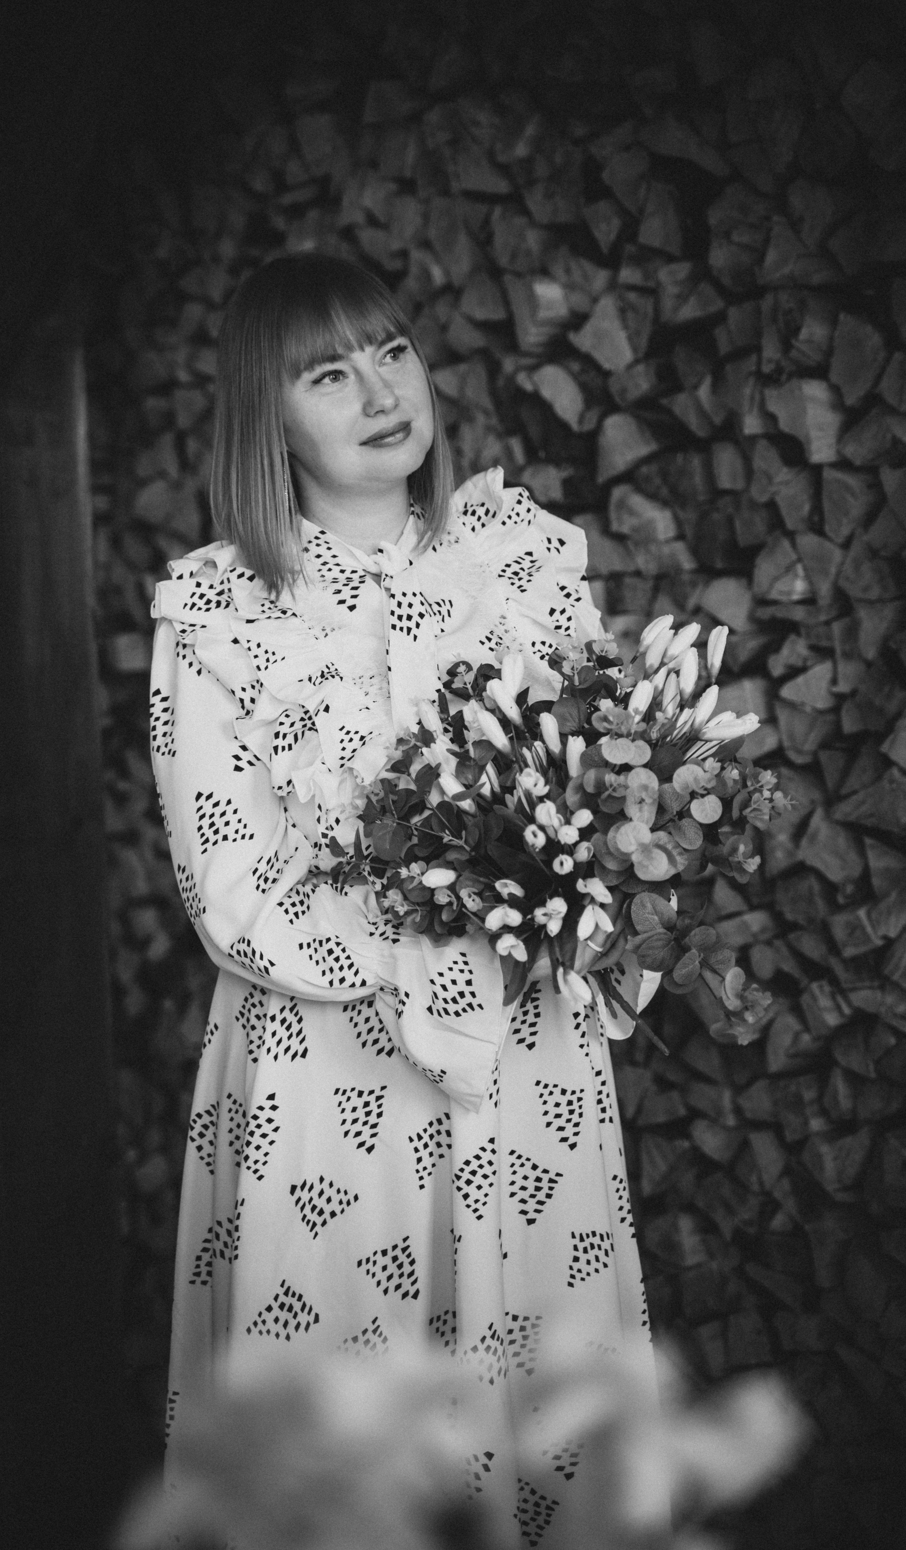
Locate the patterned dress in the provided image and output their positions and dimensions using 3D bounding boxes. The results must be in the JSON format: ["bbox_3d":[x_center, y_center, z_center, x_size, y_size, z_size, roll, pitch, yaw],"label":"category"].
[{"bbox_3d":[-0.045,0.340,2.940,0.500,1.240,0.420,-3,3,-20],"label":"patterned dress"}]

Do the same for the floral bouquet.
[{"bbox_3d":[0.093,0.048,2.760,0.380,0.355,0.290,0,7,6],"label":"floral bouquet"}]

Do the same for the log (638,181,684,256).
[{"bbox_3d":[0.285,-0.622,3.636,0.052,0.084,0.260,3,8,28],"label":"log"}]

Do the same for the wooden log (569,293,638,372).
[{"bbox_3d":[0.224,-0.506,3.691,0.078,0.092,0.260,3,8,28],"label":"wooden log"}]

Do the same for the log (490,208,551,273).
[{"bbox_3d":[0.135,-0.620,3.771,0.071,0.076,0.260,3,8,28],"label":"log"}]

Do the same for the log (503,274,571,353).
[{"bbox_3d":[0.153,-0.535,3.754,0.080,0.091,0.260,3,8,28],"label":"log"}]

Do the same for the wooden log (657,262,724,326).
[{"bbox_3d":[0.339,-0.530,3.628,0.086,0.070,0.300,0,3,33],"label":"wooden log"}]

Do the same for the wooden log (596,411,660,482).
[{"bbox_3d":[0.274,-0.370,3.682,0.084,0.079,0.300,0,3,33],"label":"wooden log"}]

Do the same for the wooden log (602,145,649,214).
[{"bbox_3d":[0.271,-0.659,3.663,0.063,0.077,0.300,0,3,33],"label":"wooden log"}]

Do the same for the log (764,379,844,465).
[{"bbox_3d":[0.441,-0.387,3.571,0.067,0.090,0.300,0,3,33],"label":"log"}]

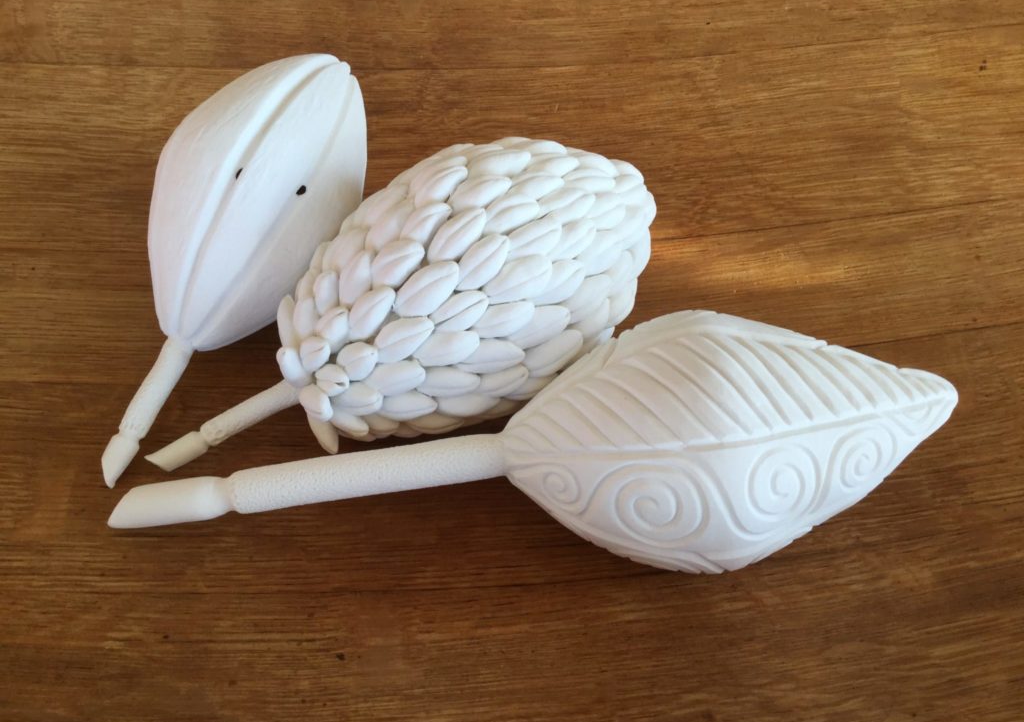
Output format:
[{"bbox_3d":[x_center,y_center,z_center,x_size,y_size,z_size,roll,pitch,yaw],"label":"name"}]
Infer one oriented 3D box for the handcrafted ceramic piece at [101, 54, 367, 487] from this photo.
[{"bbox_3d":[-0.149,-0.055,0.480,0.094,0.088,0.253,23,77,11],"label":"handcrafted ceramic piece"}]

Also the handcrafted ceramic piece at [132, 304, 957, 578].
[{"bbox_3d":[0.003,0.048,0.427,0.400,0.108,0.113,-9,64,4],"label":"handcrafted ceramic piece"}]

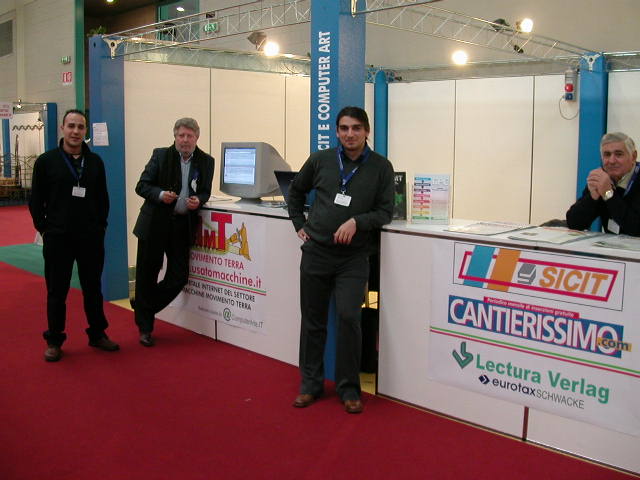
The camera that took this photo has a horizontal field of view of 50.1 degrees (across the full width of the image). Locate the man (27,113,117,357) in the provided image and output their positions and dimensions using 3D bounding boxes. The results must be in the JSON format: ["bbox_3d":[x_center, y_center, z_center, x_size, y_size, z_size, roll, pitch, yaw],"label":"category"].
[{"bbox_3d":[-1.750,-0.053,4.836,0.580,1.750,0.400,-4,9,-25],"label":"man"}]

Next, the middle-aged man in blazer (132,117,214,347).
[{"bbox_3d":[-1.081,-0.051,5.075,0.590,1.690,0.460,-1,8,-11],"label":"middle-aged man in blazer"}]

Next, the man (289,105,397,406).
[{"bbox_3d":[0.120,0.103,3.905,0.580,1.720,0.400,1,8,5],"label":"man"}]

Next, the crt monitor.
[{"bbox_3d":[-0.542,-0.567,5.687,0.470,0.480,0.450,6,10,37],"label":"crt monitor"}]

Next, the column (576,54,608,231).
[{"bbox_3d":[2.846,-0.733,7.223,0.240,2.493,0.240,8,11,44],"label":"column"}]

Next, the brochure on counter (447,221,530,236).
[{"bbox_3d":[0.967,-0.065,3.970,0.290,0.012,0.450,8,11,44],"label":"brochure on counter"}]

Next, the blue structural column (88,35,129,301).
[{"bbox_3d":[-1.992,-0.655,6.464,0.240,2.493,0.240,8,11,44],"label":"blue structural column"}]

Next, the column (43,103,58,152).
[{"bbox_3d":[-6.583,-2.130,16.853,0.240,2.493,0.240,8,11,44],"label":"column"}]

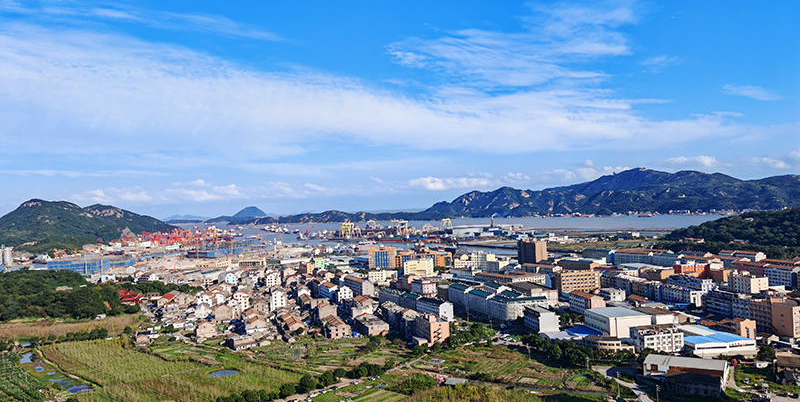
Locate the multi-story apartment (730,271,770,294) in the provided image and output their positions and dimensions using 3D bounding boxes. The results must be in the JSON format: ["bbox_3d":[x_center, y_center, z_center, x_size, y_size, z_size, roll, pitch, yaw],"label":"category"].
[{"bbox_3d":[359.319,85.993,642.220,20.603,19.181,30.087,-2,-1,-11],"label":"multi-story apartment"}]

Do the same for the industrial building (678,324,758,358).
[{"bbox_3d":[178.854,82.216,371.184,35.000,9.000,45.000,-3,-1,-7],"label":"industrial building"}]

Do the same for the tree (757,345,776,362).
[{"bbox_3d":[193.820,80.810,330.000,10.000,8.600,10.000,-2,0,0],"label":"tree"}]

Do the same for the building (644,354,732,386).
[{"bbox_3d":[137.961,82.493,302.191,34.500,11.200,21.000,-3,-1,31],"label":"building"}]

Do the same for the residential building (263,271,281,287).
[{"bbox_3d":[-141.780,89.190,703.300,15.600,17.820,14.000,-2,-1,-12],"label":"residential building"}]

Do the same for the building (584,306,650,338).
[{"bbox_3d":[170.521,94.799,489.889,33.670,14.782,43.024,-2,-1,-8],"label":"building"}]

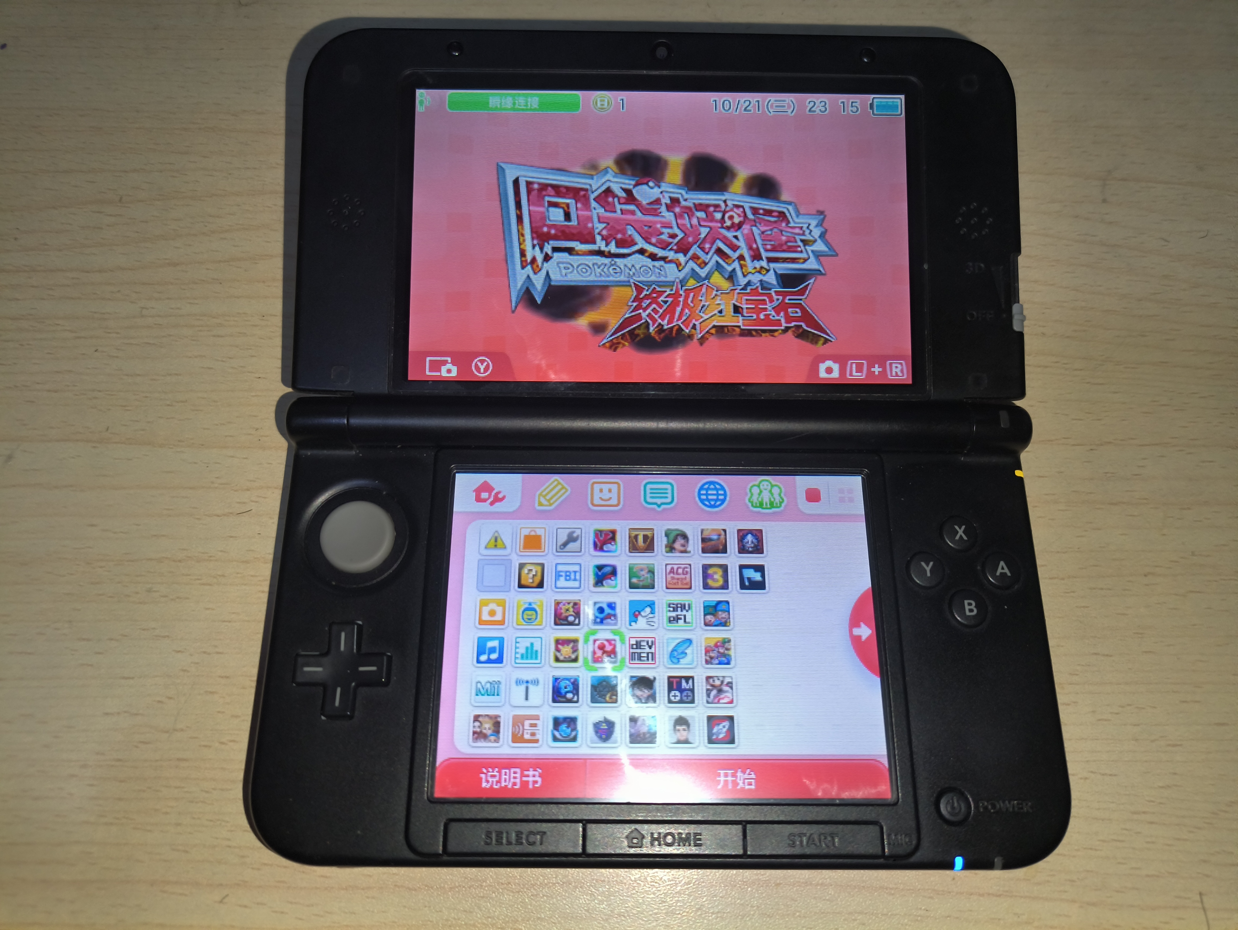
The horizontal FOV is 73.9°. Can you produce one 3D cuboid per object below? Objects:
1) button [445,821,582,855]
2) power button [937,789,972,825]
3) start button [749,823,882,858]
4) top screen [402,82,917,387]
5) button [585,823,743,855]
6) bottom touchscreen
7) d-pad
[{"bbox_3d":[-0.019,0.068,0.150,0.025,0.002,0.006,0,72,-1],"label":"button"},{"bbox_3d":[0.062,0.064,0.153,0.006,0.002,0.006,0,72,-1],"label":"power button"},{"bbox_3d":[0.036,0.069,0.151,0.025,0.002,0.006,0,72,-1],"label":"start button"},{"bbox_3d":[0.009,-0.049,0.177,0.106,0.003,0.064,0,85,-1],"label":"top screen"},{"bbox_3d":[0.008,0.068,0.150,0.029,0.002,0.005,0,72,-1],"label":"button"},{"bbox_3d":[0.008,0.032,0.164,0.085,0.003,0.063,0,72,-1],"label":"bottom touchscreen"},{"bbox_3d":[-0.053,0.039,0.158,0.018,0.003,0.018,0,72,-1],"label":"d-pad"}]

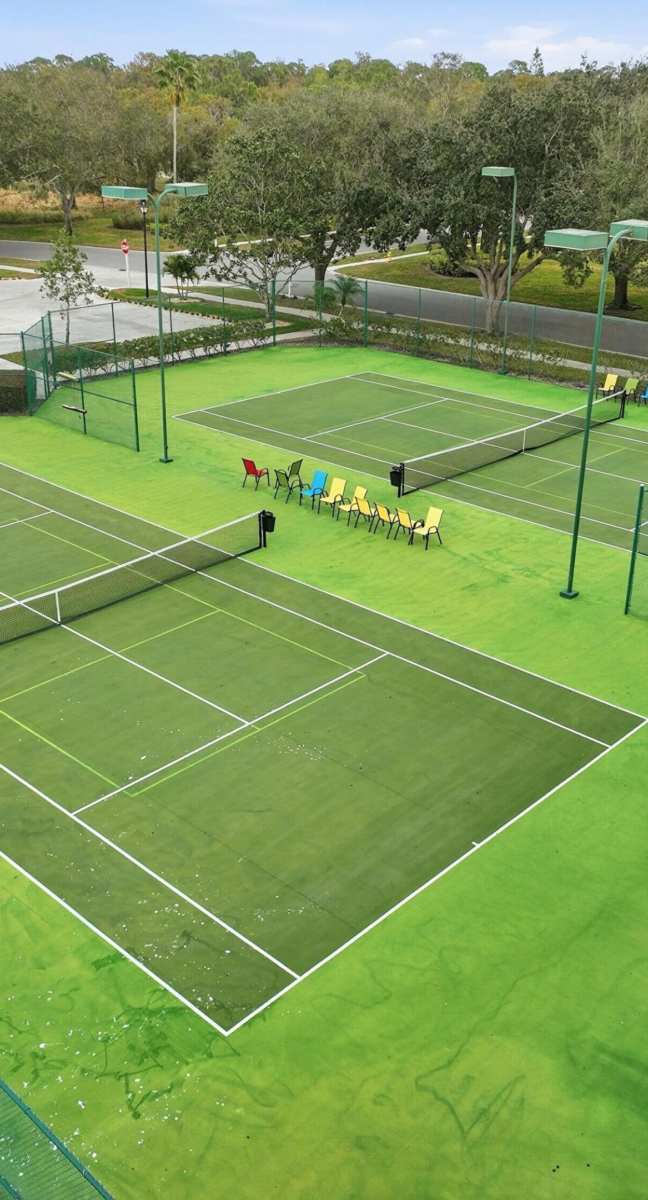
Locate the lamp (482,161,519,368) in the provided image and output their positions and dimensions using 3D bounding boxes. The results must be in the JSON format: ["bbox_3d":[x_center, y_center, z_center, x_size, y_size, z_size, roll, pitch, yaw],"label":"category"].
[{"bbox_3d":[7.234,-13.391,45.749,1.000,8.380,1.900,22,33,39],"label":"lamp"}]

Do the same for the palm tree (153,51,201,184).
[{"bbox_3d":[-14.466,-45.269,107.976,4.500,14.445,4.500,-3,25,-7],"label":"palm tree"}]

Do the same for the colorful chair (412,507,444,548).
[{"bbox_3d":[2.790,-1.936,29.618,0.570,0.950,0.720,22,32,39],"label":"colorful chair"}]

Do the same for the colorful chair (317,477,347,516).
[{"bbox_3d":[0.288,-2.963,32.112,0.580,0.920,0.710,18,30,34],"label":"colorful chair"}]

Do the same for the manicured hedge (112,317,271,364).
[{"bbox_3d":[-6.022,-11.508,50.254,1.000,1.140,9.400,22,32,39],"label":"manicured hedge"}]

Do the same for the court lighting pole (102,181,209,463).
[{"bbox_3d":[-5.149,-8.487,34.818,1.300,8.500,3.100,22,32,39],"label":"court lighting pole"}]

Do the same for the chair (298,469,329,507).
[{"bbox_3d":[-0.279,-3.245,32.462,0.570,0.950,0.720,20,31,36],"label":"chair"}]

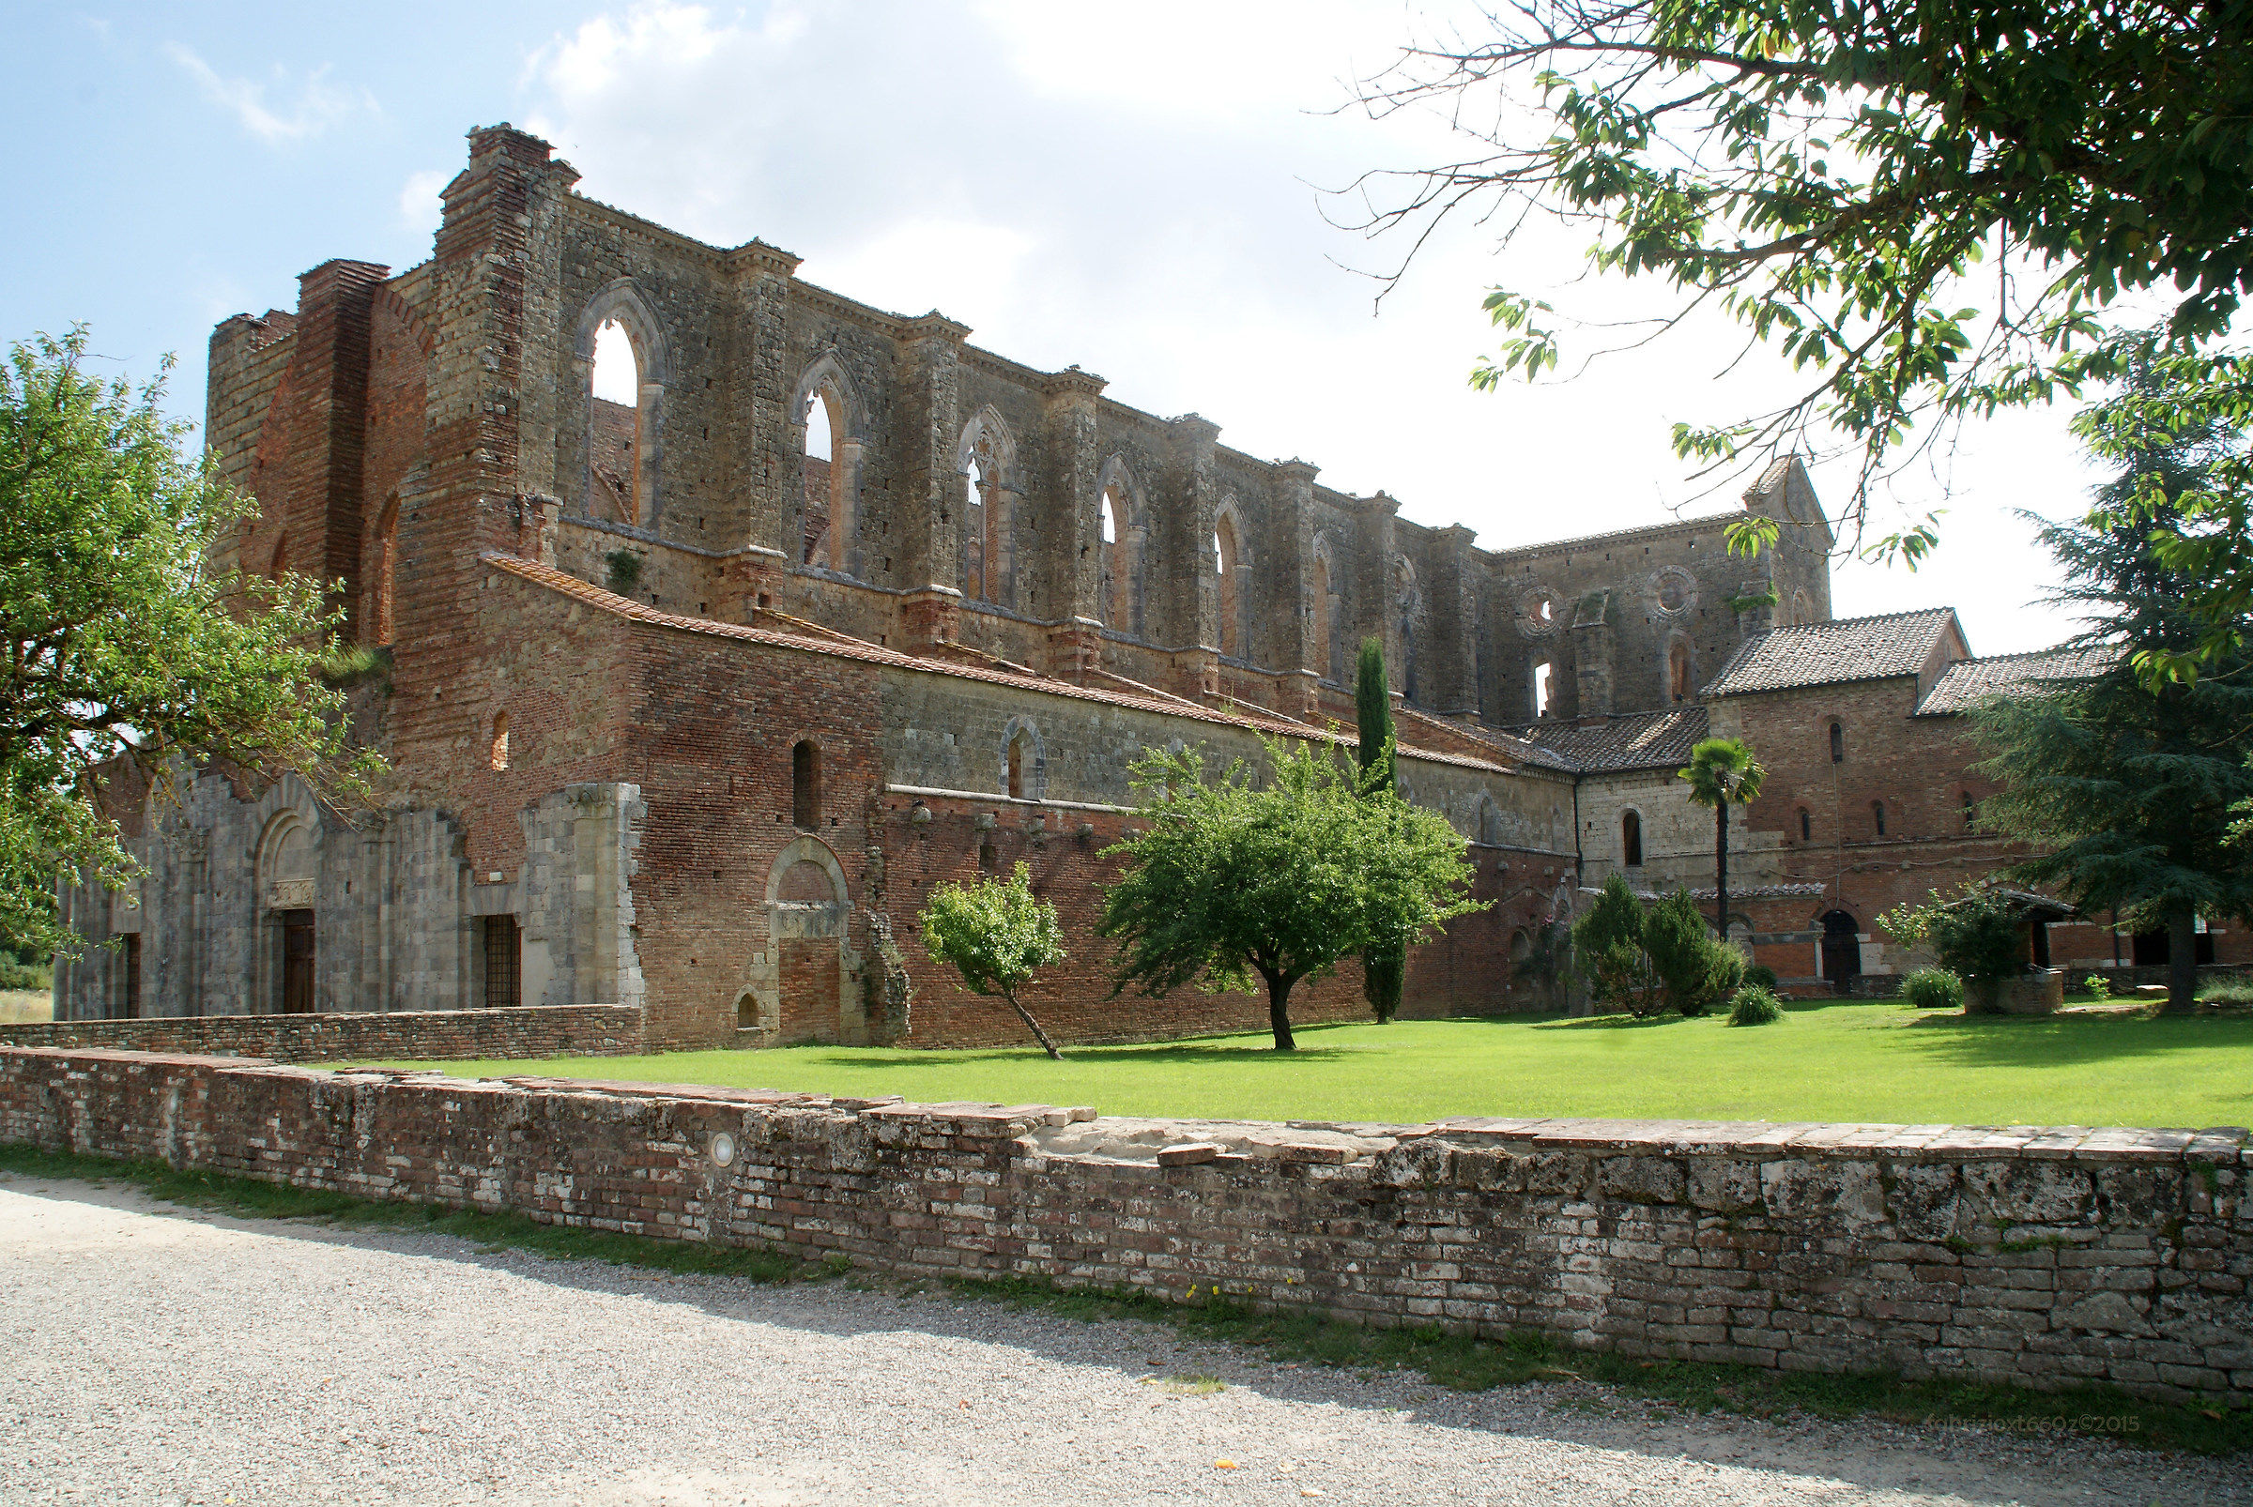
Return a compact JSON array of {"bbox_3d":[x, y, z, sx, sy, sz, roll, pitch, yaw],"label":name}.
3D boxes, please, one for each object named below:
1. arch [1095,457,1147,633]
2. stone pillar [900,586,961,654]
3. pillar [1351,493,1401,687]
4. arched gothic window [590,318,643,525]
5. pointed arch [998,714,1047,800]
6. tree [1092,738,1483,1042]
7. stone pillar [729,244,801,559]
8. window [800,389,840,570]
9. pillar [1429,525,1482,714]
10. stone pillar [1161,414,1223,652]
[{"bbox_3d":[-0.390,-5.984,48.670,0.763,5.395,2.098,-6,-9,39],"label":"arch"},{"bbox_3d":[-4.765,-3.263,41.625,0.981,1.537,1.155,-6,-9,39],"label":"stone pillar"},{"bbox_3d":[8.769,-5.422,58.263,1.188,6.750,1.269,-6,-9,39],"label":"pillar"},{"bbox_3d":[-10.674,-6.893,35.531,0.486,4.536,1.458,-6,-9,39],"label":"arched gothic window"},{"bbox_3d":[-2.348,0.102,35.901,0.545,1.782,1.452,-6,-9,39],"label":"pointed arch"},{"bbox_3d":[3.023,2.583,31.237,6.943,5.815,6.800,-1,-7,5],"label":"tree"},{"bbox_3d":[-8.196,-7.798,37.882,1.117,6.921,1.433,-6,-9,39],"label":"stone pillar"},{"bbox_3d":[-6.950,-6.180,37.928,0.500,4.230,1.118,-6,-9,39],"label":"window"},{"bbox_3d":[12.290,-4.958,62.858,1.117,6.921,1.433,-6,-9,39],"label":"pillar"},{"bbox_3d":[1.974,-6.393,49.925,1.188,6.750,1.269,-6,-9,39],"label":"stone pillar"}]

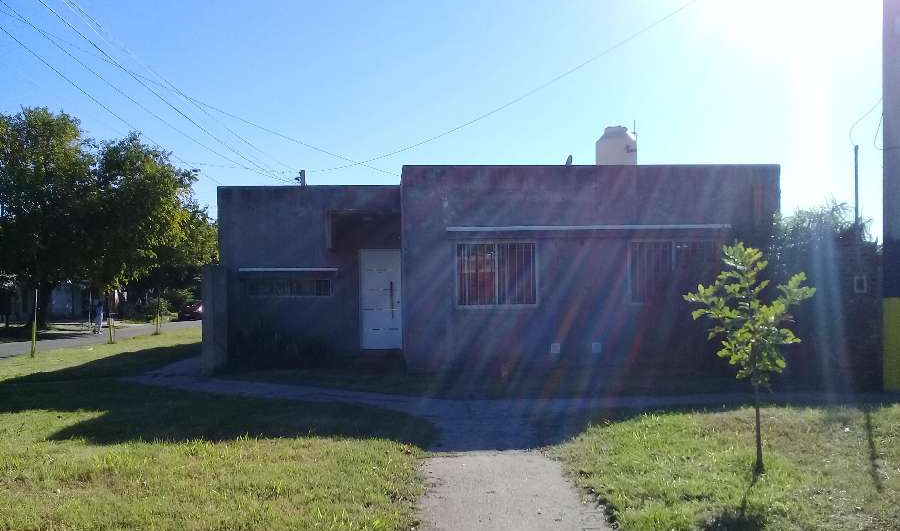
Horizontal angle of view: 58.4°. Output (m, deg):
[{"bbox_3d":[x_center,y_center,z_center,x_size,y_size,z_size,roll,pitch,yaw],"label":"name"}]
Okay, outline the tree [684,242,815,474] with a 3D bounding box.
[{"bbox_3d":[2.378,0.738,6.400,1.040,1.840,1.000,-1,-2,0],"label":"tree"}]

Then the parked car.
[{"bbox_3d":[-20.049,3.517,63.000,1.750,1.480,4.200,-1,-2,0],"label":"parked car"}]

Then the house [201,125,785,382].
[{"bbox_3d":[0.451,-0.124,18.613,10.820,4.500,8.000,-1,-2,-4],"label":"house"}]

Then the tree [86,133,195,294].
[{"bbox_3d":[-21.712,-2.640,56.000,8.300,13.000,8.300,-1,-2,0],"label":"tree"}]

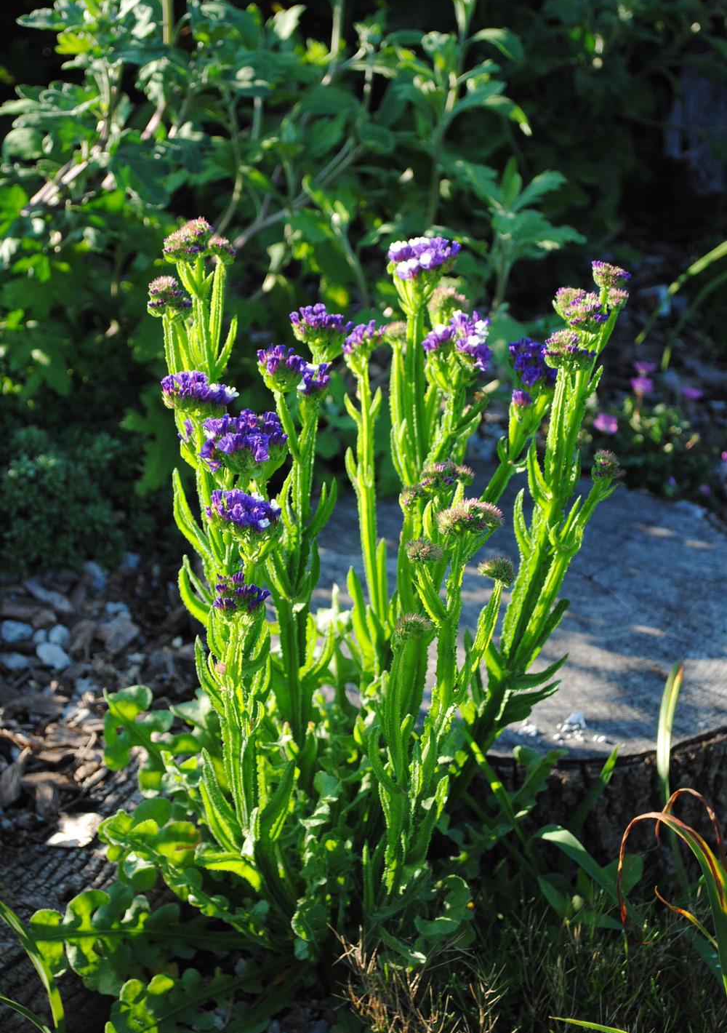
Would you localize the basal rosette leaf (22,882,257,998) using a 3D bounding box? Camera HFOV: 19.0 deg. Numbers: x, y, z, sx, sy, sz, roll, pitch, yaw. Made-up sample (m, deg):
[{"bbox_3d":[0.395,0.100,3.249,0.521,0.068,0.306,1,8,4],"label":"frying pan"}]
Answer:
[{"bbox_3d":[-0.126,0.239,1.230,0.128,0.033,0.065,0,28,0],"label":"basal rosette leaf"}]

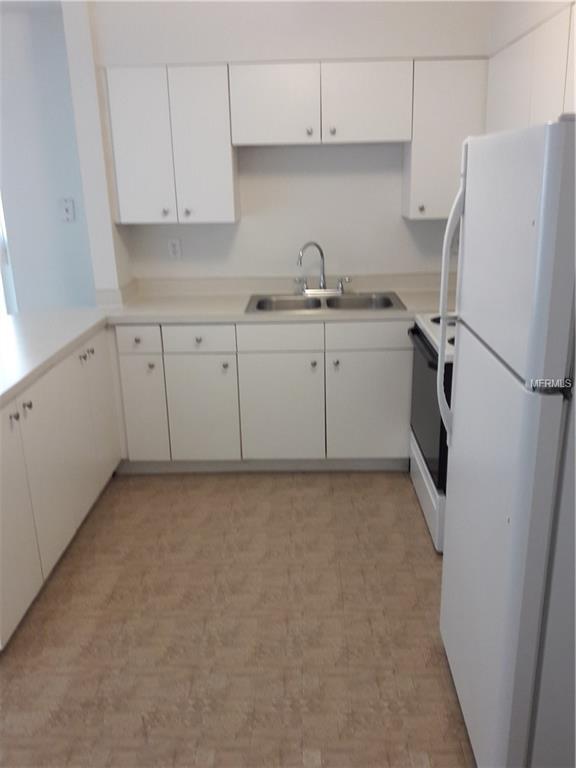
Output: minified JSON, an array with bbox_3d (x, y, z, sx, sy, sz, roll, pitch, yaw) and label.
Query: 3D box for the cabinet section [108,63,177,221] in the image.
[{"bbox_3d":[-0.738,-1.260,3.337,0.302,0.753,0.310,-1,18,1],"label":"cabinet section"}]

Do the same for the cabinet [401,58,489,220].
[{"bbox_3d":[0.822,-1.279,3.304,0.370,0.760,0.290,-1,18,1],"label":"cabinet"}]

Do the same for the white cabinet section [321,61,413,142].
[{"bbox_3d":[0.400,-1.457,3.254,0.457,0.369,0.310,-1,18,1],"label":"white cabinet section"}]

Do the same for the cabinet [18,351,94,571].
[{"bbox_3d":[-1.212,0.305,2.571,0.575,0.765,0.665,-1,18,1],"label":"cabinet"}]

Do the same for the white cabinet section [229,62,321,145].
[{"bbox_3d":[-0.057,-1.451,3.263,0.457,0.369,0.310,-1,18,1],"label":"white cabinet section"}]

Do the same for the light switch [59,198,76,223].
[{"bbox_3d":[-1.161,-0.912,3.266,0.076,0.116,0.014,-1,18,1],"label":"light switch"}]

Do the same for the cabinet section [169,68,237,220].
[{"bbox_3d":[-0.434,-1.264,3.331,0.304,0.753,0.310,-1,18,1],"label":"cabinet section"}]

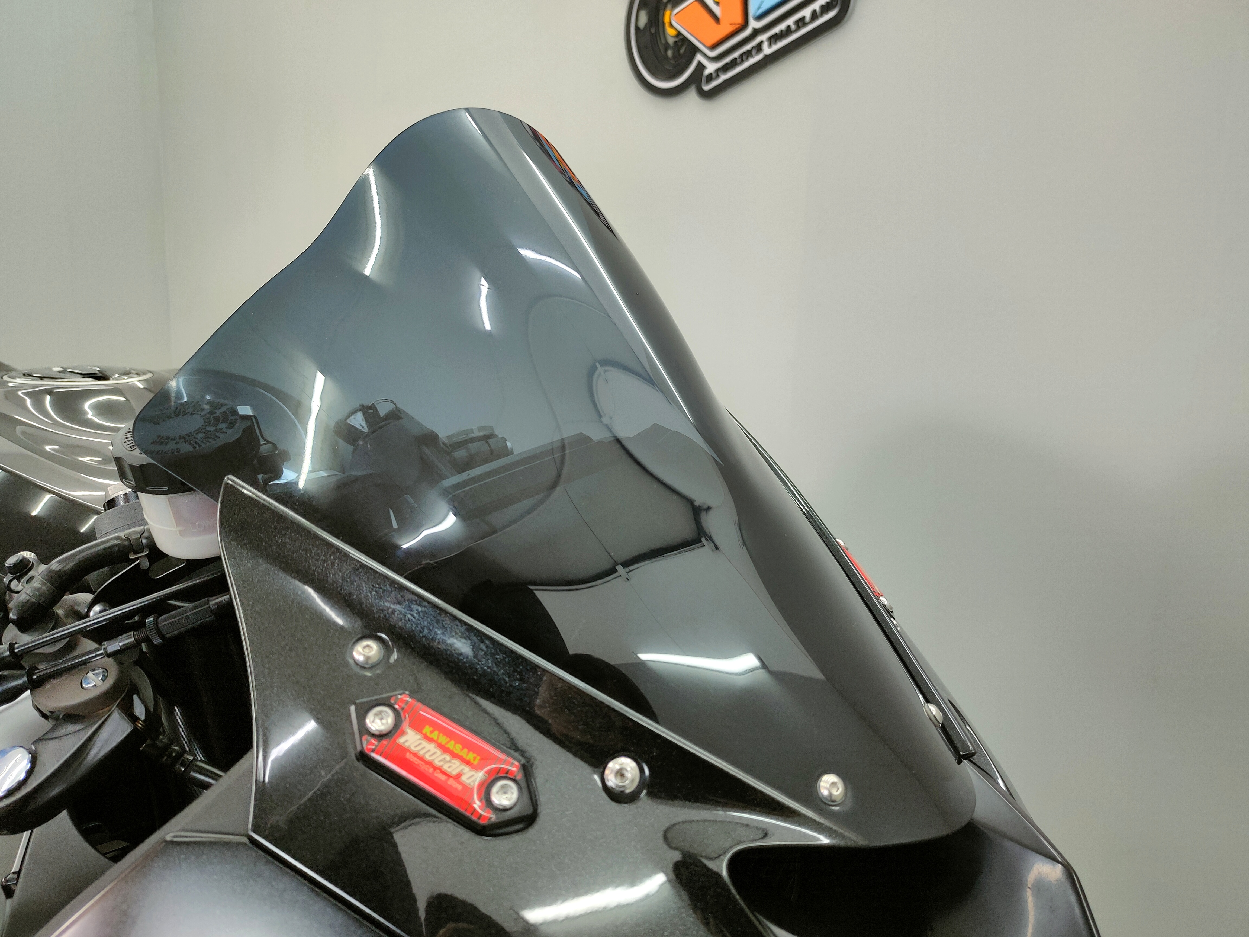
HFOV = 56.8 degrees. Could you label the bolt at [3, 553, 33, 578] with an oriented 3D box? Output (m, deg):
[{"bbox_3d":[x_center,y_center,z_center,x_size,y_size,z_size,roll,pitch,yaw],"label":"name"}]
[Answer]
[{"bbox_3d":[-0.273,0.044,0.520,0.010,0.008,0.010,-31,35,-14],"label":"bolt"}]

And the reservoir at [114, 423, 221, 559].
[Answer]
[{"bbox_3d":[-0.196,0.006,0.531,0.063,0.059,0.063,-15,33,-16],"label":"reservoir"}]

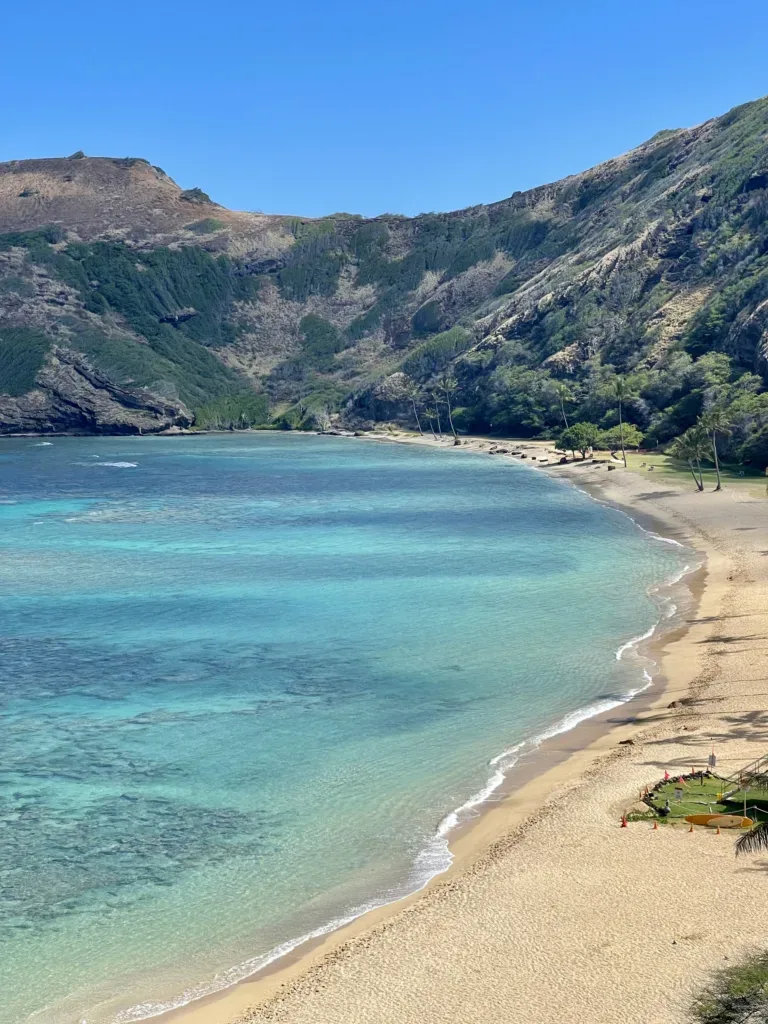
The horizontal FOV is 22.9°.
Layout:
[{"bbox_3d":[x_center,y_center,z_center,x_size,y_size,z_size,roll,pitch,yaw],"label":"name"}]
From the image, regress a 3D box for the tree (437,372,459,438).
[{"bbox_3d":[18.110,-29.950,540.000,6.280,17.560,6.280,0,5,0],"label":"tree"}]

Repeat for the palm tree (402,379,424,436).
[{"bbox_3d":[8.500,-30.710,555.000,6.740,16.740,6.740,0,5,0],"label":"palm tree"}]

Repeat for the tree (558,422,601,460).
[{"bbox_3d":[44.400,-16.130,430.000,9.540,8.570,9.060,0,5,0],"label":"tree"}]

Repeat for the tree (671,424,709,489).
[{"bbox_3d":[52.760,-9.400,328.000,6.930,11.270,6.930,0,5,0],"label":"tree"}]

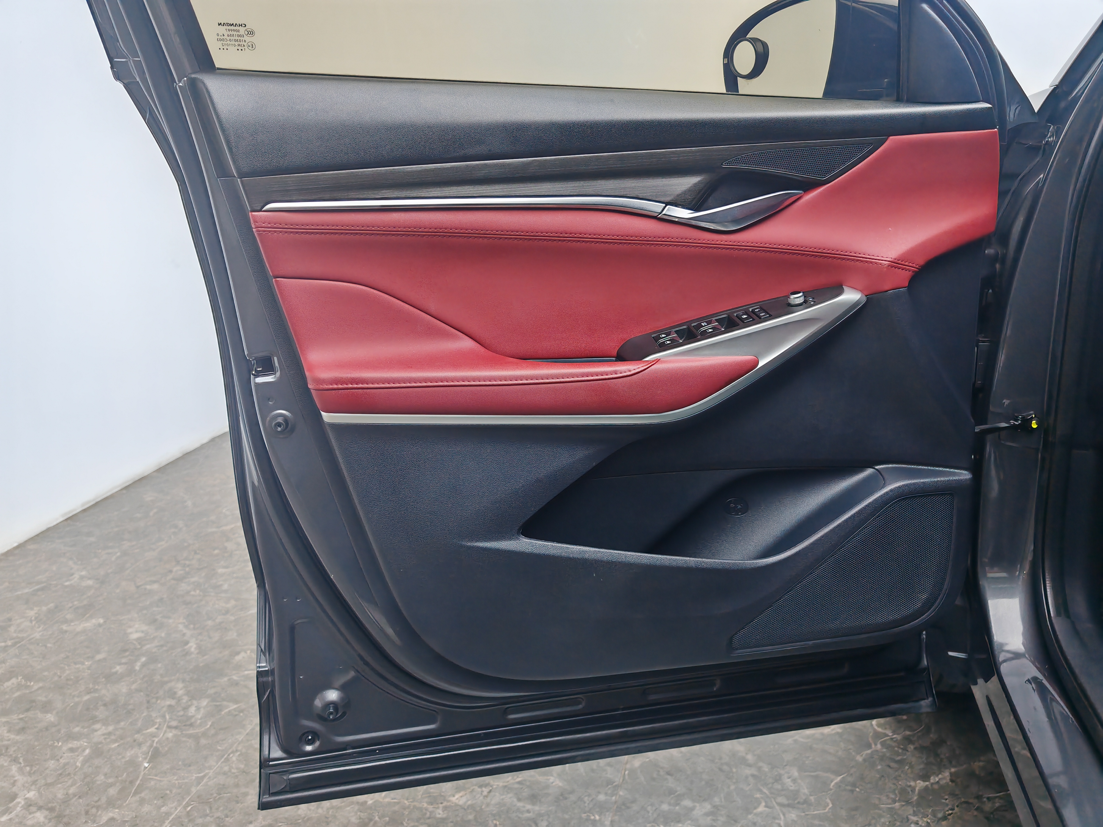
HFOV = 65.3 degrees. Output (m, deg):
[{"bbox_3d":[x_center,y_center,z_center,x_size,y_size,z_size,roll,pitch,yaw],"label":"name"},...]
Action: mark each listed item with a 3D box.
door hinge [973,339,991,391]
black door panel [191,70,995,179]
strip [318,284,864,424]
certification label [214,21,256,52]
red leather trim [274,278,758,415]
[{"bbox_3d":[0.600,-0.069,1.198,0.040,0.068,0.040,-3,11,-14],"label":"door hinge"},{"bbox_3d":[0.089,-0.330,1.010,0.960,0.115,0.085,-3,11,-14],"label":"black door panel"},{"bbox_3d":[0.057,-0.074,0.991,0.640,0.140,0.090,-3,11,-14],"label":"strip"},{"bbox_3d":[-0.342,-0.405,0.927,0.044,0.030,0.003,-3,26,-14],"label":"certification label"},{"bbox_3d":[-0.032,-0.084,0.972,0.540,0.145,0.100,-3,11,-14],"label":"red leather trim"}]

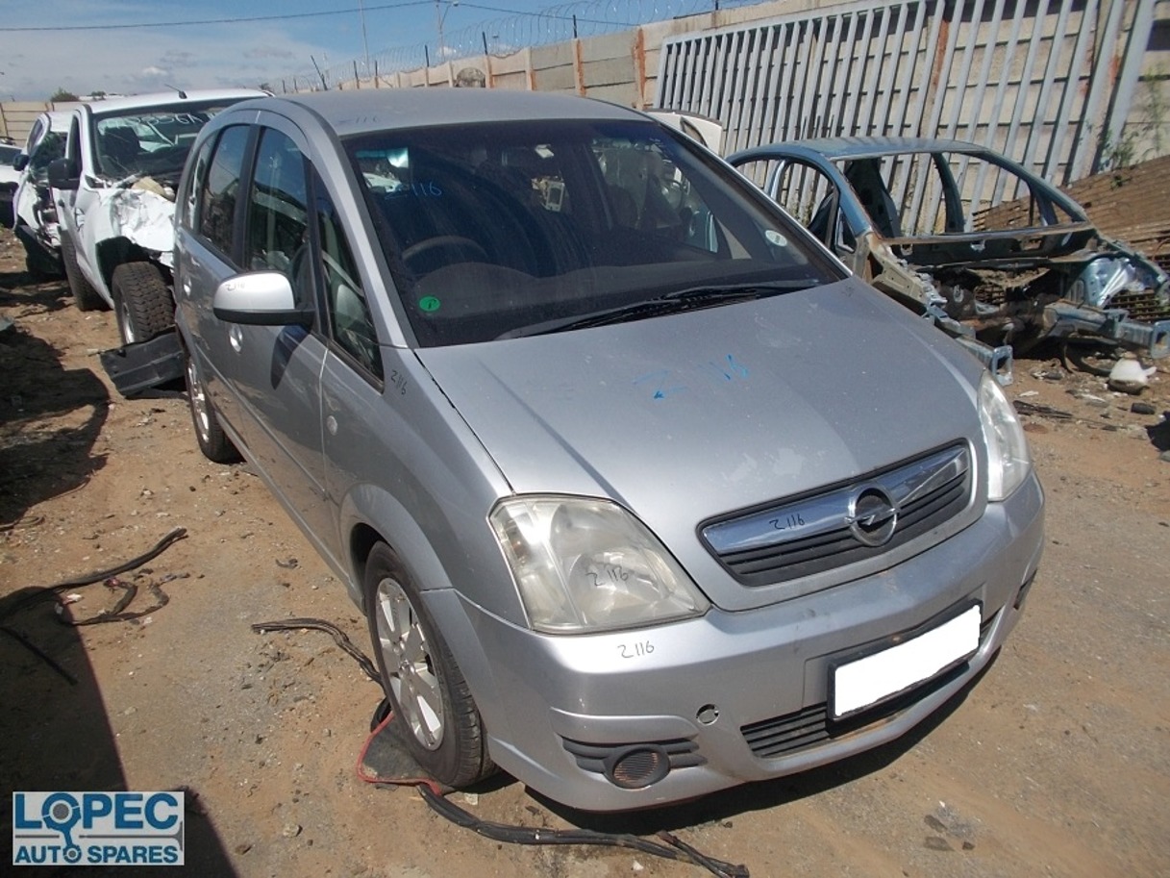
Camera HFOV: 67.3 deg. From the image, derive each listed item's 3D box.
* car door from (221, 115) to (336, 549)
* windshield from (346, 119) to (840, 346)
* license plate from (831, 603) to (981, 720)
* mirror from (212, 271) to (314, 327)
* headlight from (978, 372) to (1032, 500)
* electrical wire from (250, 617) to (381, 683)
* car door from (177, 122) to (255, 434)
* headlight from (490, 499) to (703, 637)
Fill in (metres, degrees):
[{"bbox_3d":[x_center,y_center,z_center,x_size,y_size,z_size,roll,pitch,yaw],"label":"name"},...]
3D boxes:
[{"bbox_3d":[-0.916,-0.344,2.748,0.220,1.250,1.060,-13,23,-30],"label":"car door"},{"bbox_3d":[0.016,-0.655,2.504,1.370,0.130,0.990,-13,52,-30],"label":"windshield"},{"bbox_3d":[0.681,0.461,1.834,0.450,0.130,0.025,-10,16,-31],"label":"license plate"},{"bbox_3d":[-0.849,-0.362,2.310,0.240,0.160,0.170,-13,23,-30],"label":"mirror"},{"bbox_3d":[1.019,-0.021,2.260,0.350,0.250,0.330,-13,23,-30],"label":"headlight"},{"bbox_3d":[-0.816,0.624,2.700,0.600,0.040,0.150,11,23,30],"label":"electrical wire"},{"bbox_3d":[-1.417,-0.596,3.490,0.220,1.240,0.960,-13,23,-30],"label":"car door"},{"bbox_3d":[0.017,0.219,1.665,0.350,0.250,0.330,-13,23,-30],"label":"headlight"}]

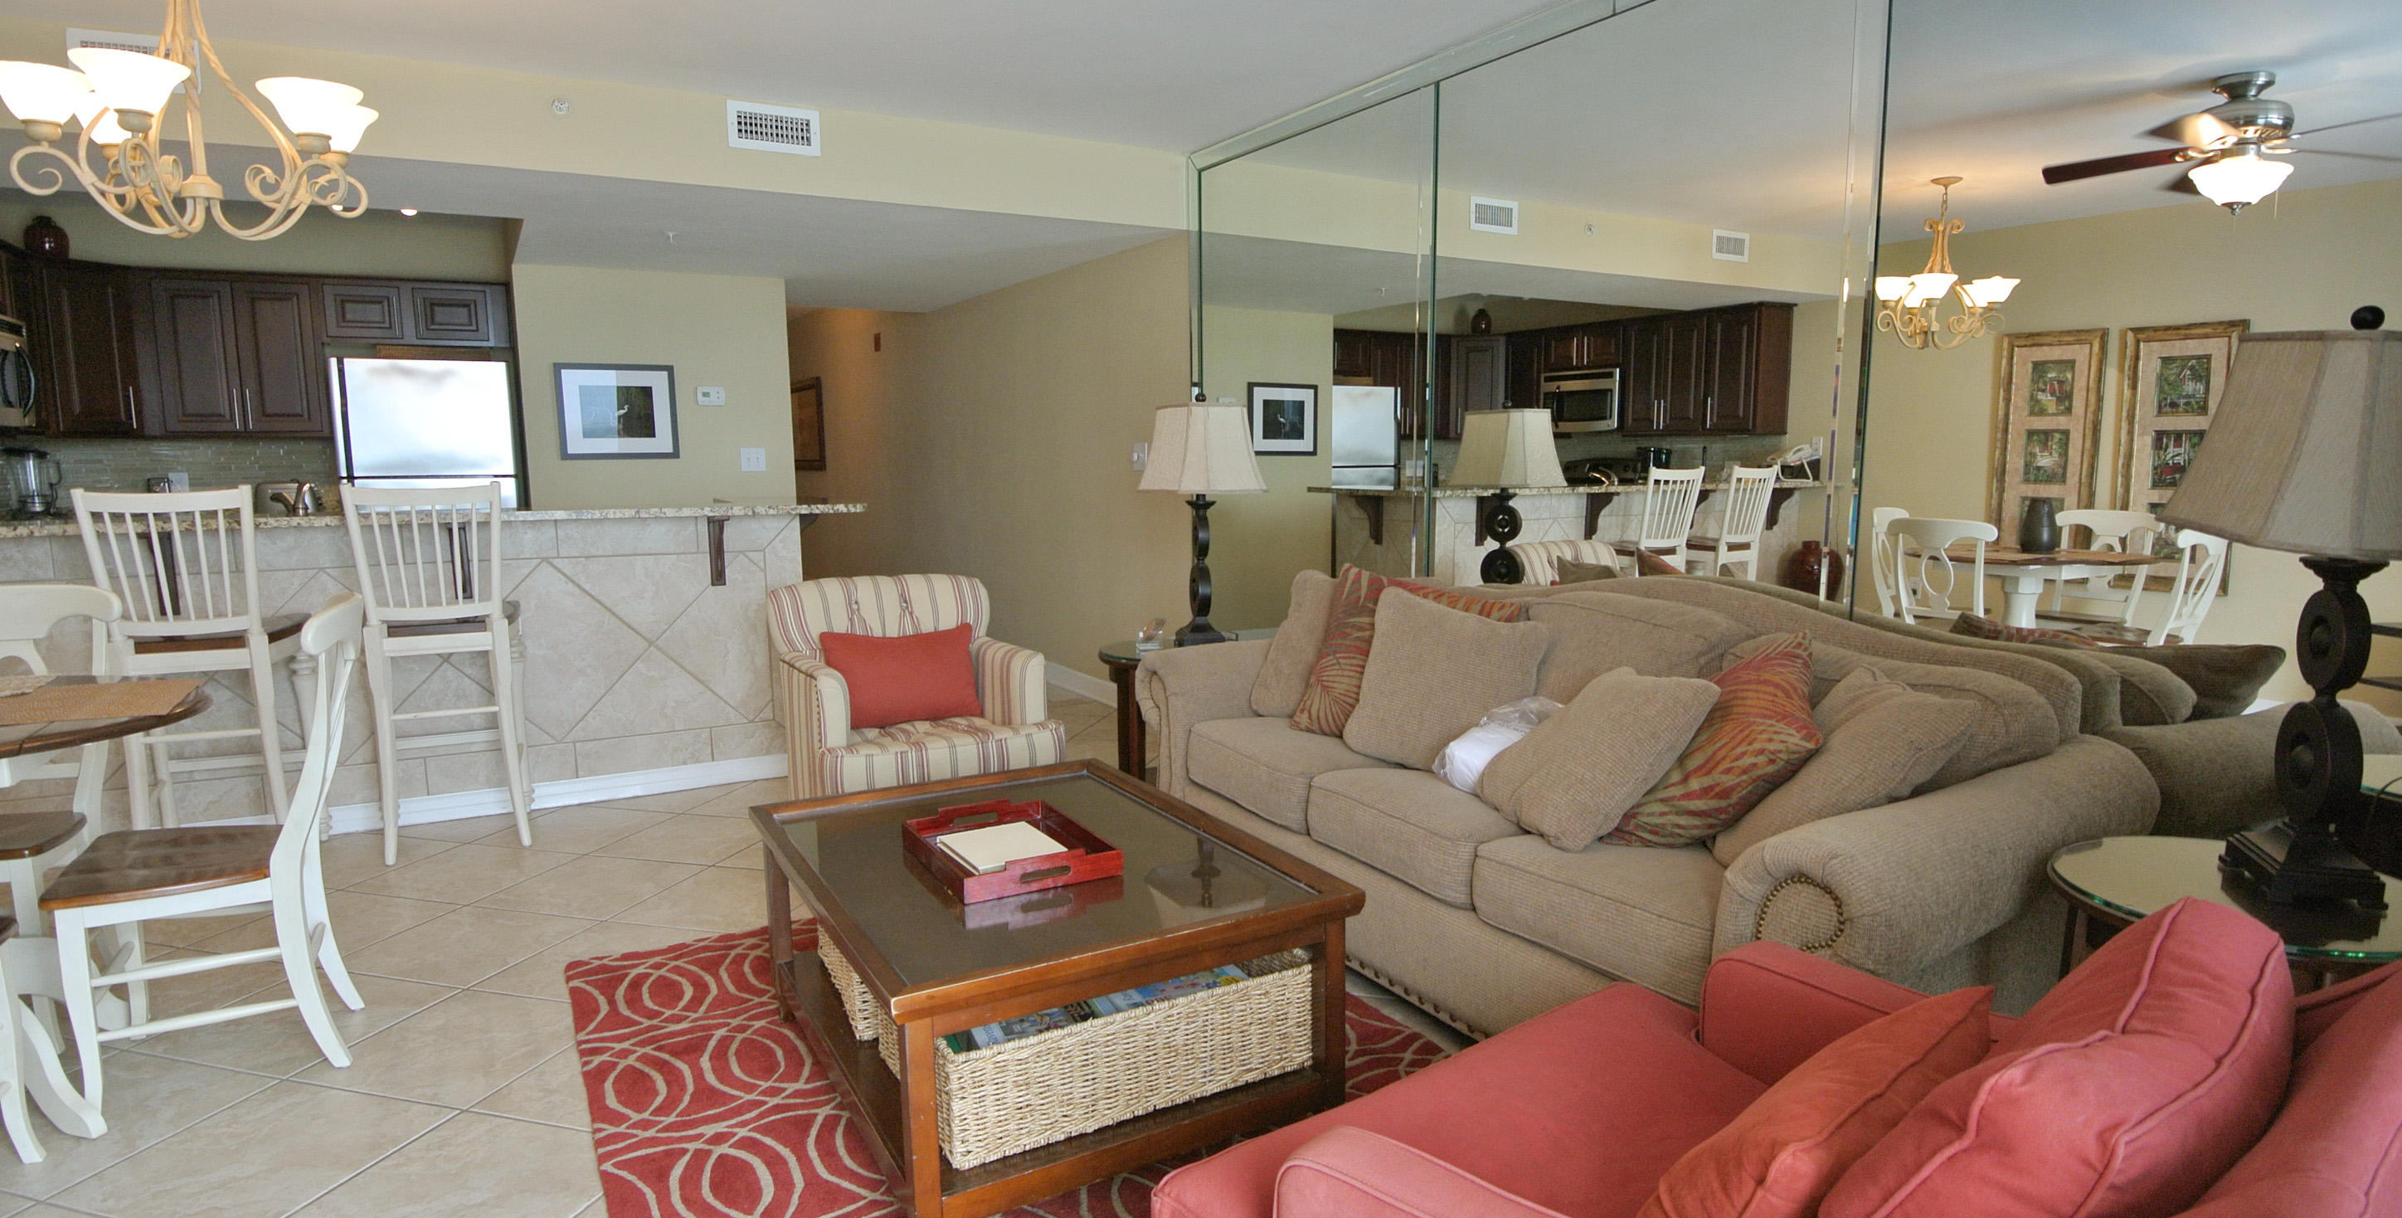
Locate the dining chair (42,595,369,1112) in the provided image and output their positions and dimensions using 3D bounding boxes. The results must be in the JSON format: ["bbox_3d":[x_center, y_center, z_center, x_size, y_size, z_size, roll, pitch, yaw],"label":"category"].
[{"bbox_3d":[-2.064,0.483,2.546,0.520,0.945,0.455,-4,8,-27],"label":"dining chair"}]

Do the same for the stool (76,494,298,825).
[{"bbox_3d":[-2.935,0.230,3.586,0.440,1.185,0.580,-4,8,-31],"label":"stool"}]

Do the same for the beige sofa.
[{"bbox_3d":[0.797,0.427,2.933,1.020,0.950,2.280,-4,8,-31],"label":"beige sofa"}]

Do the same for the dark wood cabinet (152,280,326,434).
[{"bbox_3d":[-4.707,-1.238,5.966,0.660,0.760,0.330,-4,8,-31],"label":"dark wood cabinet"}]

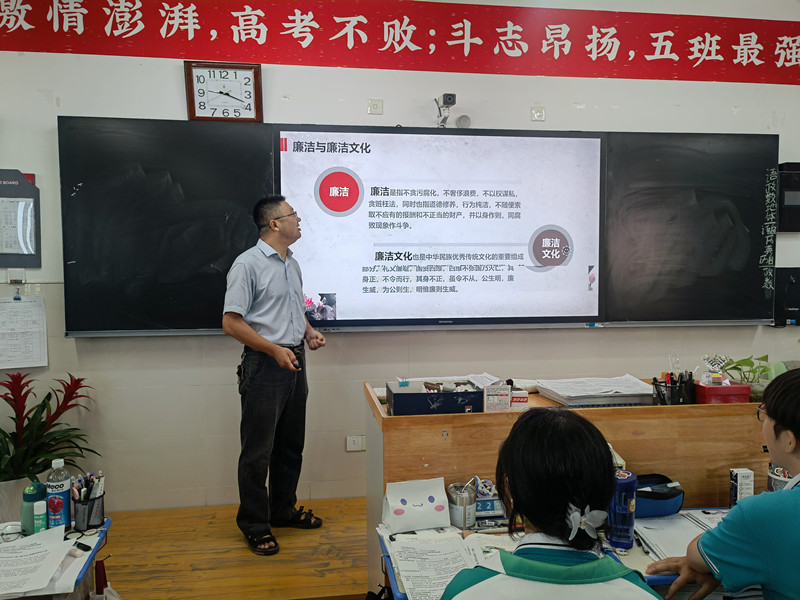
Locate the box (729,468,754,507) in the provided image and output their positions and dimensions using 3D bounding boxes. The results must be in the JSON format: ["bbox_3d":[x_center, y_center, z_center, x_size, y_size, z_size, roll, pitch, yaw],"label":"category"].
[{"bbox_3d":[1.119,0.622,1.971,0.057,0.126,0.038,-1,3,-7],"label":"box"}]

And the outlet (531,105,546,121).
[{"bbox_3d":[0.835,-1.127,3.630,0.087,0.087,0.015,-1,3,-7],"label":"outlet"}]

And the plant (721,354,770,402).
[{"bbox_3d":[1.367,0.300,2.364,0.200,0.175,0.160,-1,3,-7],"label":"plant"}]

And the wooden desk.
[{"bbox_3d":[0.666,0.888,2.327,1.532,1.078,0.590,-1,3,-7],"label":"wooden desk"}]

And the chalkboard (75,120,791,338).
[{"bbox_3d":[0.260,-0.415,3.562,4.240,1.197,0.090,-1,3,-7],"label":"chalkboard"}]

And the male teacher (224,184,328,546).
[{"bbox_3d":[-0.629,0.353,3.067,0.430,1.740,0.520,1,3,25],"label":"male teacher"}]

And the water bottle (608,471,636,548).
[{"bbox_3d":[0.638,0.600,1.727,0.070,0.205,0.070,-1,3,-7],"label":"water bottle"}]

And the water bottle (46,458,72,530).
[{"bbox_3d":[-1.035,0.592,1.824,0.066,0.218,0.066,-1,3,-7],"label":"water bottle"}]

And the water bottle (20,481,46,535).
[{"bbox_3d":[-1.126,0.633,1.844,0.068,0.155,0.068,-1,3,-7],"label":"water bottle"}]

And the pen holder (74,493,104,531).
[{"bbox_3d":[-0.975,0.661,1.887,0.091,0.094,0.091,-1,3,-7],"label":"pen holder"}]

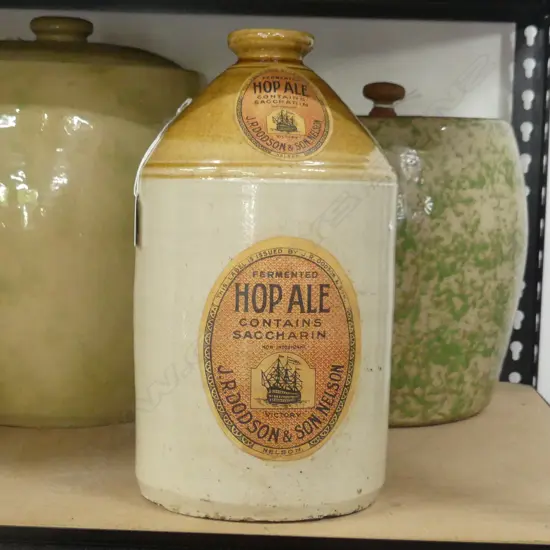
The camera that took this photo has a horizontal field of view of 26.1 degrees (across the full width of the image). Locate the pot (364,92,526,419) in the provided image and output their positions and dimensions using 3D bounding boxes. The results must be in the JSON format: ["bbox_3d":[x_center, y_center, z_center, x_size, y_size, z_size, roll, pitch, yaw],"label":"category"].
[{"bbox_3d":[0.116,-0.014,1.330,0.330,0.317,0.330,1,6,0],"label":"pot"}]

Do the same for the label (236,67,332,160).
[{"bbox_3d":[0.008,-0.122,0.890,0.074,0.097,0.013,1,-35,-8],"label":"label"}]

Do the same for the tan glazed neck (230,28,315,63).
[{"bbox_3d":[-0.002,-0.181,0.950,0.069,0.025,0.069,2,5,0],"label":"tan glazed neck"}]

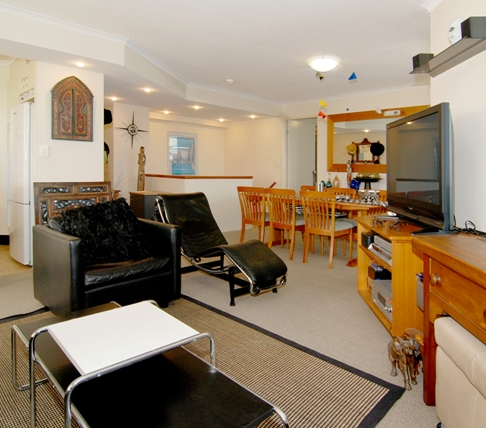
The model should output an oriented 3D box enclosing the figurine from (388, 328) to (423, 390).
[{"bbox_3d":[0.867,0.748,1.710,0.150,0.250,0.210,-3,7,-20],"label":"figurine"}]

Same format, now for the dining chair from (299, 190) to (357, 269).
[{"bbox_3d":[1.060,0.158,4.050,0.460,0.890,0.530,5,7,44],"label":"dining chair"}]

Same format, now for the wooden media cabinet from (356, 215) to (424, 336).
[{"bbox_3d":[1.235,0.432,2.510,0.420,0.670,0.840,1,7,5],"label":"wooden media cabinet"}]

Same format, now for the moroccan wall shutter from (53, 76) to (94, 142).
[{"bbox_3d":[-2.000,-1.252,3.790,0.450,0.760,0.050,-5,7,-40],"label":"moroccan wall shutter"}]

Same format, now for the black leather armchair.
[{"bbox_3d":[-1.150,0.416,2.690,0.840,0.700,0.800,-5,7,-43],"label":"black leather armchair"}]

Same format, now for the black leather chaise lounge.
[{"bbox_3d":[-0.235,0.275,3.130,0.540,0.810,1.340,-7,9,-44],"label":"black leather chaise lounge"}]

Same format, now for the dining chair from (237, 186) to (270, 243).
[{"bbox_3d":[0.270,0.076,4.690,0.460,0.890,0.530,5,7,44],"label":"dining chair"}]

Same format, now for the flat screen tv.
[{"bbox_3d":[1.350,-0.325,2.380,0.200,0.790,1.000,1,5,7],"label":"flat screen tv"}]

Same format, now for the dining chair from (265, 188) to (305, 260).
[{"bbox_3d":[0.650,0.116,4.370,0.460,0.890,0.530,5,7,44],"label":"dining chair"}]

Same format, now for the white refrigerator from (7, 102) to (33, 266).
[{"bbox_3d":[-2.470,-0.378,4.170,0.680,1.860,0.660,-5,7,-44],"label":"white refrigerator"}]

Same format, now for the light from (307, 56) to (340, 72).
[{"bbox_3d":[0.880,-1.645,3.500,0.350,0.115,0.350,0,7,0],"label":"light"}]

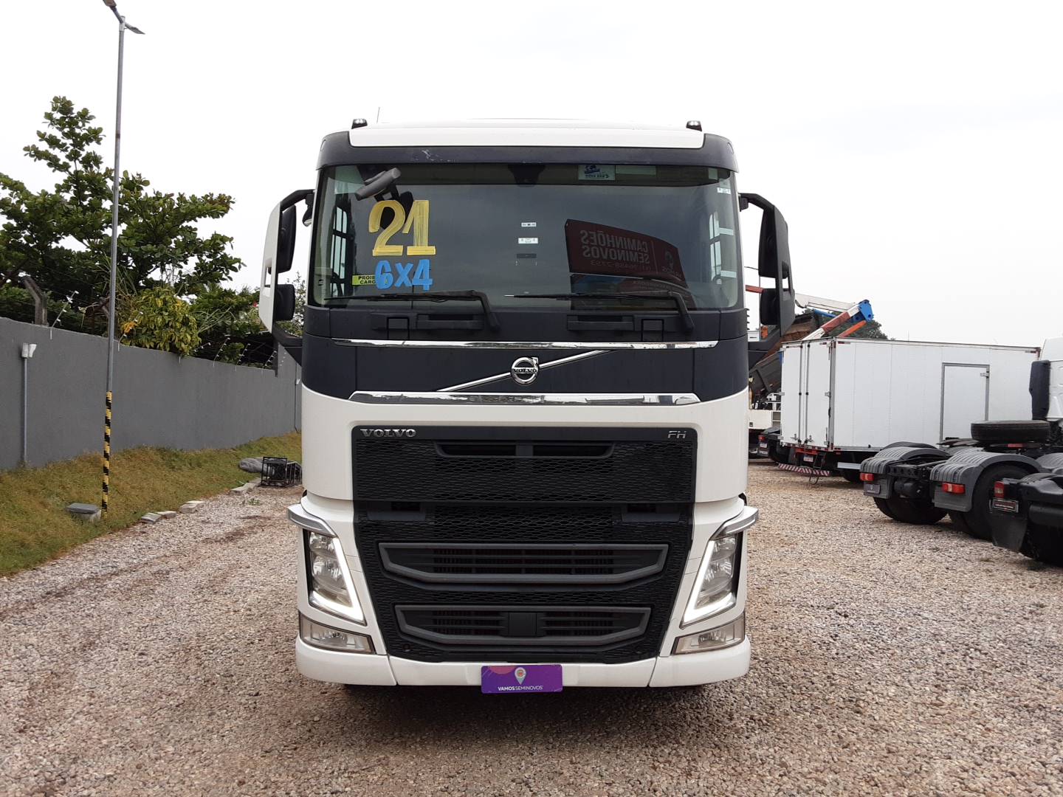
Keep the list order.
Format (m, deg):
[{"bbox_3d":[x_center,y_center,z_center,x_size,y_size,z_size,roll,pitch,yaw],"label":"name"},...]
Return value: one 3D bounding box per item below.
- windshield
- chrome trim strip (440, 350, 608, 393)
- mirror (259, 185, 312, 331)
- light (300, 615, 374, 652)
[{"bbox_3d":[-0.010,-0.890,4.700,2.370,0.930,0.400,0,-12,0],"label":"windshield"},{"bbox_3d":[-0.040,-0.140,4.420,0.860,0.215,0.070,1,0,-1],"label":"chrome trim strip"},{"bbox_3d":[-1.355,-0.765,4.750,0.280,0.780,0.250,1,0,0],"label":"mirror"},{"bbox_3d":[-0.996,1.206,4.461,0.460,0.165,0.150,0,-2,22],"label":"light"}]

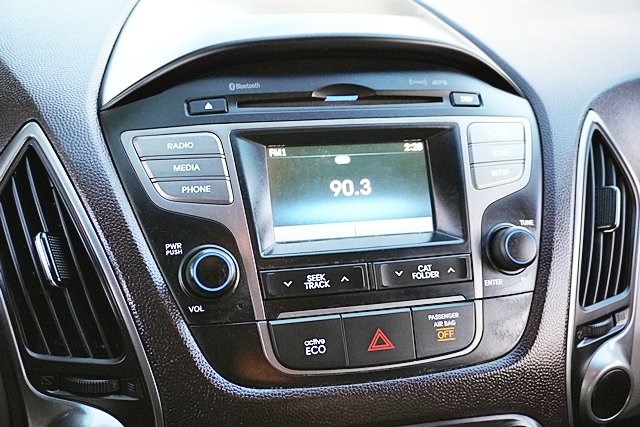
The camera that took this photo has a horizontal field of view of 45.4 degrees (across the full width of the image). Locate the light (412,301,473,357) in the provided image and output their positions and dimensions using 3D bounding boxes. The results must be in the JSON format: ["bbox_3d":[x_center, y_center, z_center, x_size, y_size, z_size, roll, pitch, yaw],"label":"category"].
[{"bbox_3d":[0.068,0.064,0.420,0.037,0.027,0.010,-3,-9,-21],"label":"light"}]

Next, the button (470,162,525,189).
[{"bbox_3d":[0.106,-0.022,0.455,0.040,0.015,0.008,-5,-8,-28],"label":"button"}]

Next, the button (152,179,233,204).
[{"bbox_3d":[-0.068,-0.011,0.407,0.040,0.015,0.008,-3,-9,-3],"label":"button"}]

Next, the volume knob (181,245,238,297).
[{"bbox_3d":[-0.056,0.031,0.391,0.029,0.029,0.016,-4,-9,-16],"label":"volume knob"}]

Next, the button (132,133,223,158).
[{"bbox_3d":[-0.075,-0.036,0.410,0.045,0.013,0.008,-3,-9,-3],"label":"button"}]

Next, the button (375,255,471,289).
[{"bbox_3d":[0.057,0.032,0.423,0.057,0.015,0.009,-3,-9,-20],"label":"button"}]

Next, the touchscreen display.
[{"bbox_3d":[0.018,-0.013,0.437,0.096,0.054,0.008,-4,-9,-16],"label":"touchscreen display"}]

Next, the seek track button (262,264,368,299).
[{"bbox_3d":[-0.003,0.036,0.406,0.057,0.015,0.009,-5,-9,-11],"label":"seek track button"}]

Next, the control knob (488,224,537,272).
[{"bbox_3d":[0.110,0.019,0.437,0.029,0.029,0.017,-4,-9,-16],"label":"control knob"}]

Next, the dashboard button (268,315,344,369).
[{"bbox_3d":[-0.007,0.069,0.399,0.037,0.027,0.010,-5,-9,-10],"label":"dashboard button"}]

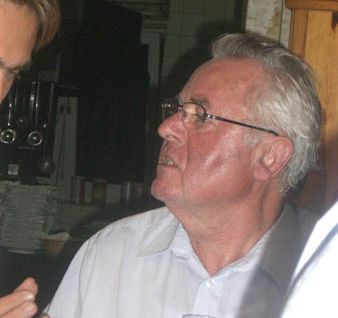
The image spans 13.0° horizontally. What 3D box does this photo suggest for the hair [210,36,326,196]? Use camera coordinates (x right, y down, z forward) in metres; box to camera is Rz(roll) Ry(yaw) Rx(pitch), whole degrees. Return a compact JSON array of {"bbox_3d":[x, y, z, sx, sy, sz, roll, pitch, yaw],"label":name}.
[{"bbox_3d":[0.133,-0.066,2.070,0.182,0.210,0.172,13,-1,-25],"label":"hair"}]

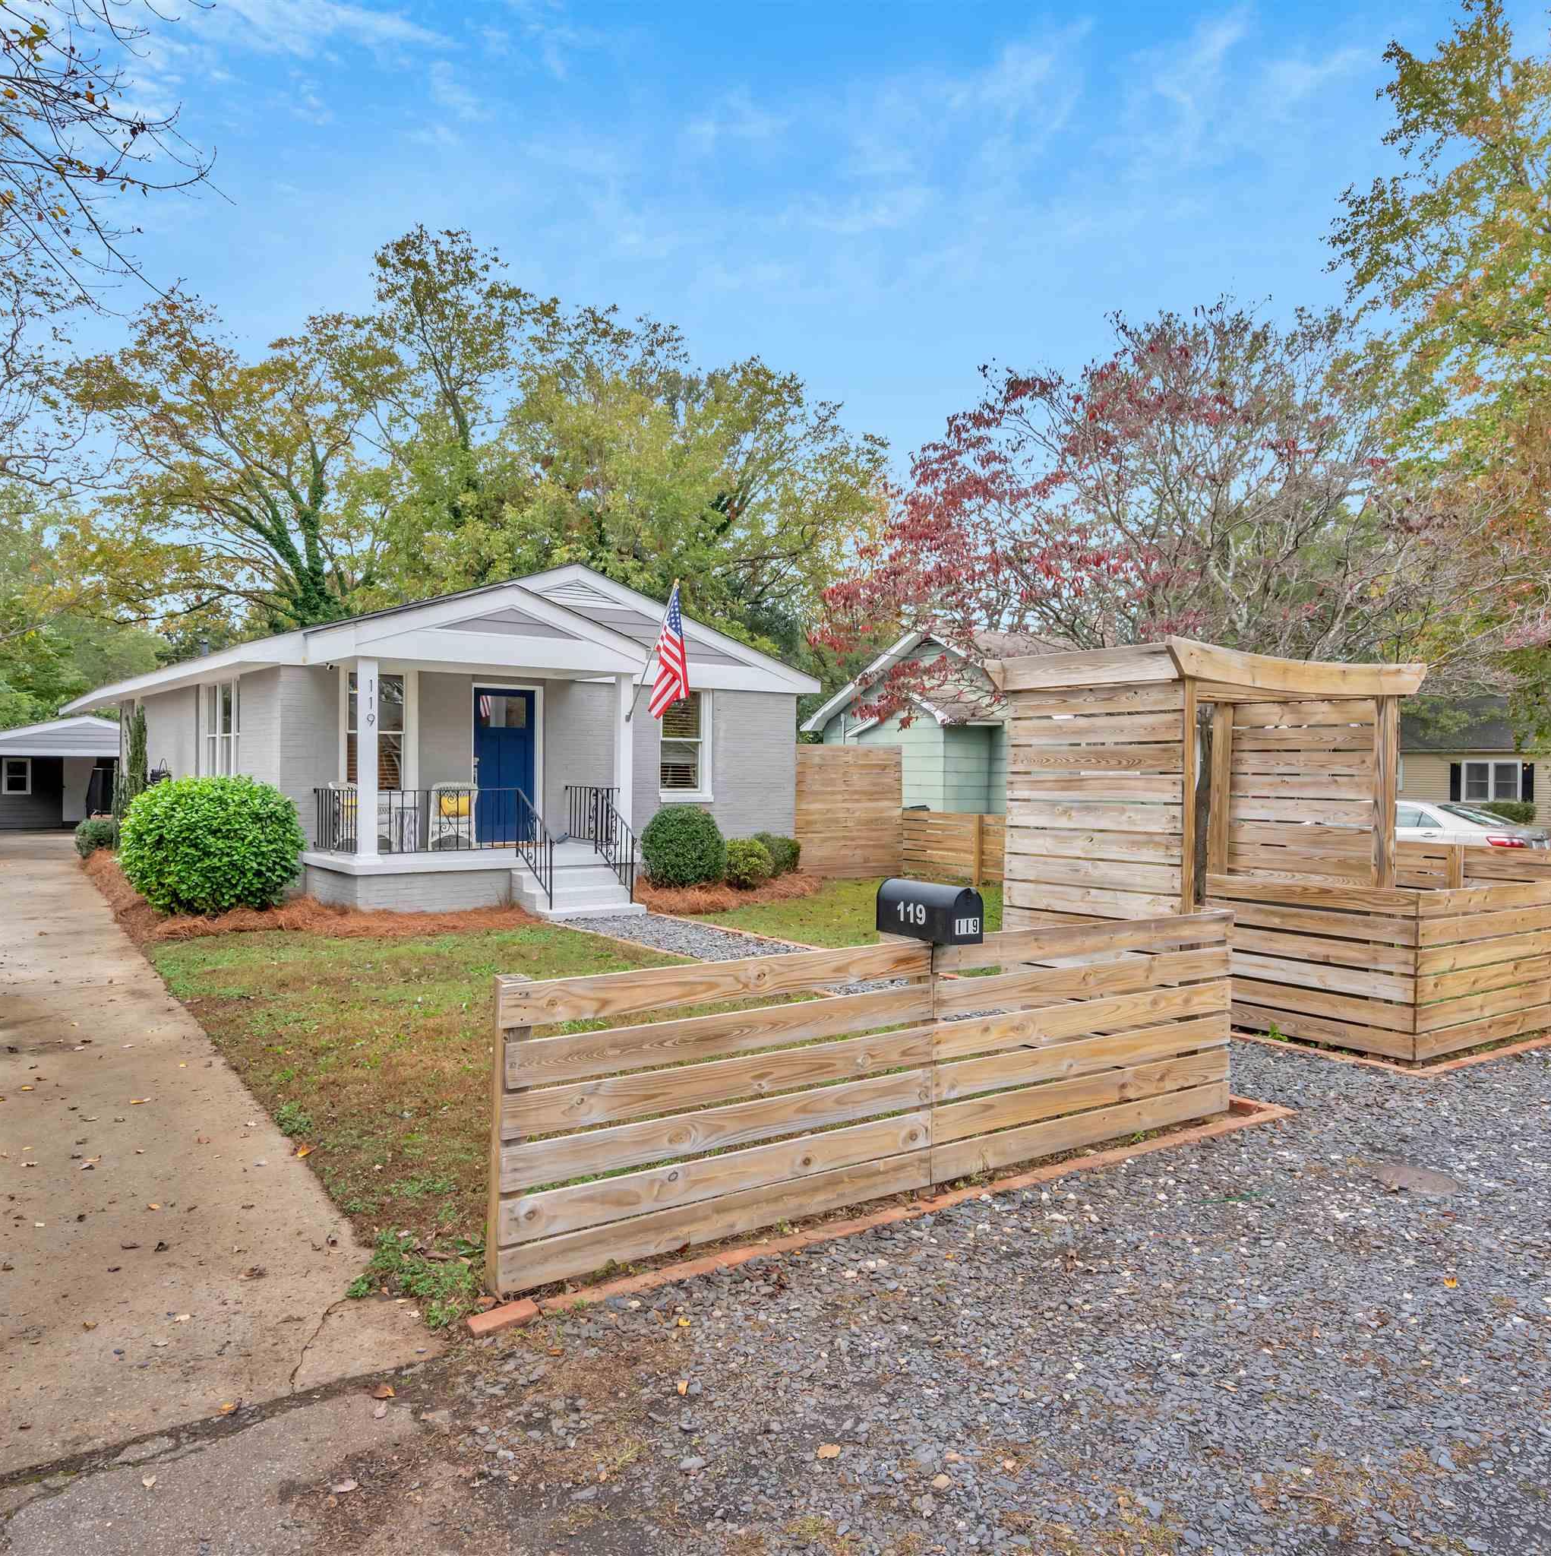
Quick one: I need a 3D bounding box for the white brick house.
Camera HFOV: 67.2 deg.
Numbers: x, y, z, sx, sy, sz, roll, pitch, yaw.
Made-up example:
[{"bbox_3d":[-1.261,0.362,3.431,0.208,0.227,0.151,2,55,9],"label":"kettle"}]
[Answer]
[{"bbox_3d":[-6.169,-0.742,20.165,8.440,4.400,16.000,0,0,-38],"label":"white brick house"}]

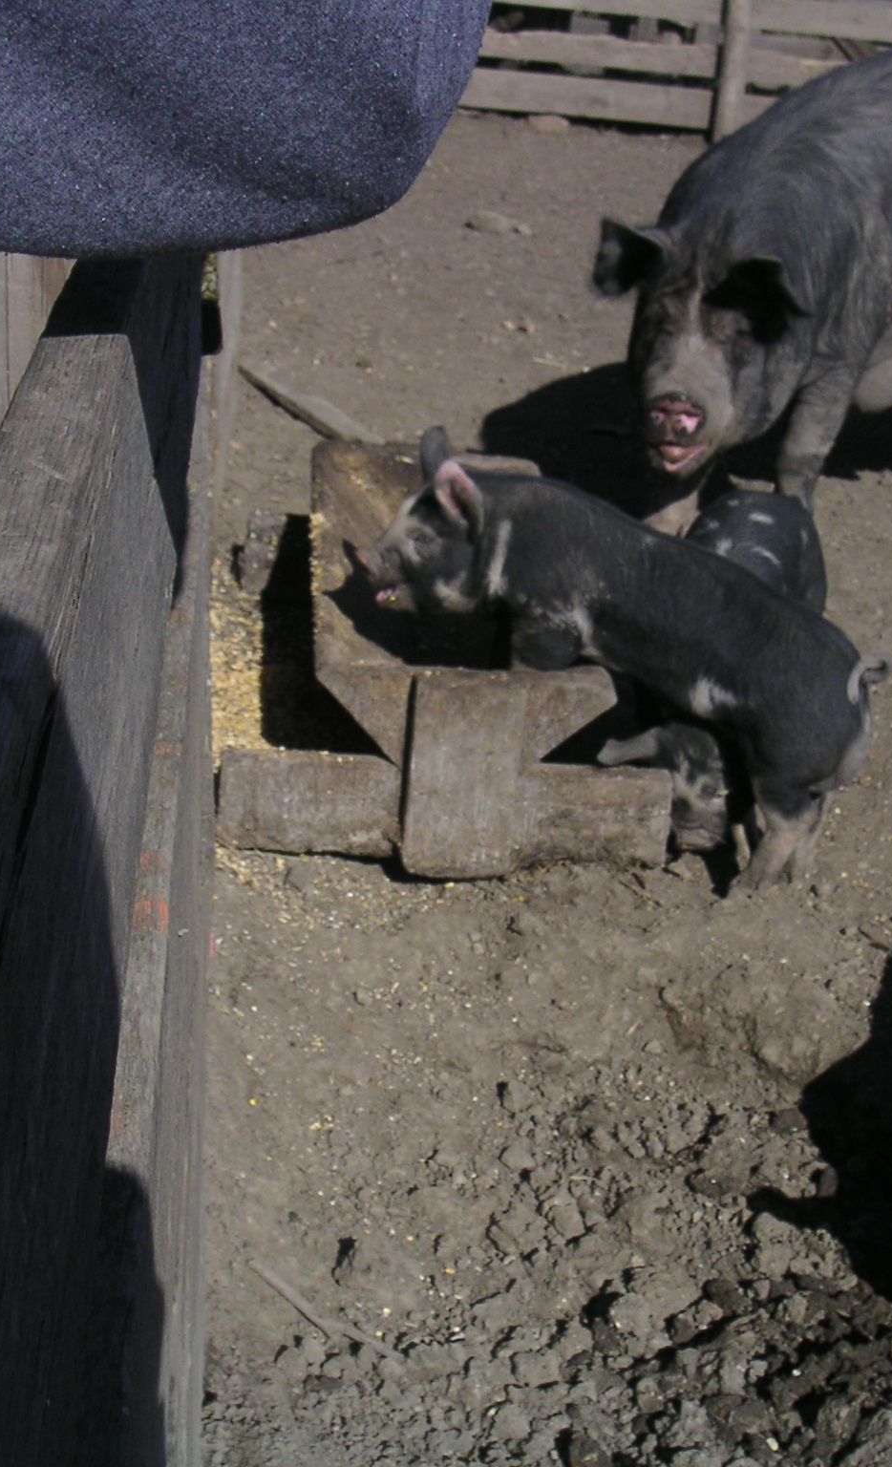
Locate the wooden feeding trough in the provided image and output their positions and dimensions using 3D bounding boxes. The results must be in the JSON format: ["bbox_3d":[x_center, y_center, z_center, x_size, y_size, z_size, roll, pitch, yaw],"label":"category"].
[{"bbox_3d":[-0.011,-0.160,3.220,0.590,0.285,1.080,2,24,-3],"label":"wooden feeding trough"}]

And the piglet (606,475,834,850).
[{"bbox_3d":[0.410,-0.084,3.068,0.200,0.310,0.630,8,25,11],"label":"piglet"}]

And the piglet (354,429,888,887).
[{"bbox_3d":[0.216,-0.111,2.847,0.660,0.360,0.200,23,27,6],"label":"piglet"}]

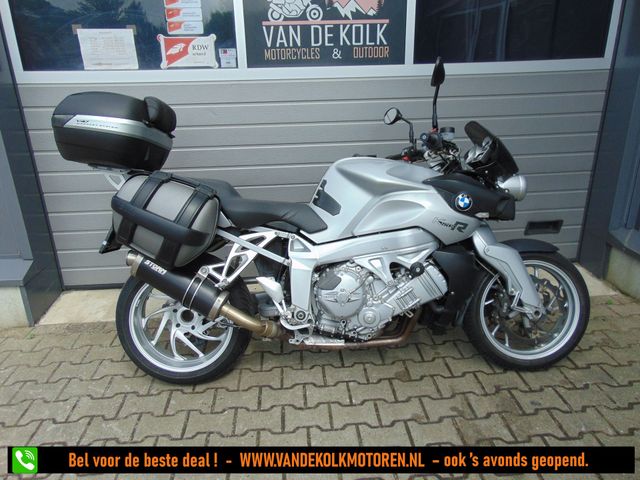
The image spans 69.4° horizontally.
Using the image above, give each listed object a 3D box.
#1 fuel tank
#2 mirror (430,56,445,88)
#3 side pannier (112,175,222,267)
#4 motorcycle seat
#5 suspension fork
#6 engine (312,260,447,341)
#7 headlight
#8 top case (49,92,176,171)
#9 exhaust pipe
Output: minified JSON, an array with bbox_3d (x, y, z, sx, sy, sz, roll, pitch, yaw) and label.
[{"bbox_3d":[0.289,-0.191,2.110,0.740,0.360,0.440,2,5,-2],"label":"fuel tank"},{"bbox_3d":[0.439,-0.631,1.731,0.050,0.100,0.125,7,7,14],"label":"mirror"},{"bbox_3d":[-0.603,-0.079,1.828,0.400,0.350,0.240,18,4,-3],"label":"side pannier"},{"bbox_3d":[-0.295,-0.162,2.096,0.680,0.240,0.300,4,5,-2],"label":"motorcycle seat"},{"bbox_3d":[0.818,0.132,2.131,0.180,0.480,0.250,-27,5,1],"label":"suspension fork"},{"bbox_3d":[0.247,0.229,2.143,0.600,0.380,0.430,-2,5,-1],"label":"engine"},{"bbox_3d":[0.866,-0.239,2.102,0.135,0.130,0.180,-2,5,-1],"label":"headlight"},{"bbox_3d":[-0.896,-0.474,2.070,0.460,0.315,0.560,6,4,-2],"label":"top case"},{"bbox_3d":[-0.473,0.224,1.932,0.670,0.155,0.150,29,3,-4],"label":"exhaust pipe"}]

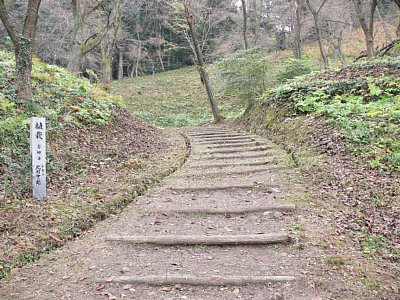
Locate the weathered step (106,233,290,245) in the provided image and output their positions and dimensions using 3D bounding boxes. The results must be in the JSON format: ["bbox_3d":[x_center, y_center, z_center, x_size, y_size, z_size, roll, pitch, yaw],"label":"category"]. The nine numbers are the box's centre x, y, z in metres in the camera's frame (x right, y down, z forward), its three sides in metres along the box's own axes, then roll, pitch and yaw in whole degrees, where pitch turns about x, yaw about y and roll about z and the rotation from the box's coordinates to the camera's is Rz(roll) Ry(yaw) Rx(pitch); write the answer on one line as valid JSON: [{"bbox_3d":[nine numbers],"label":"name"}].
[{"bbox_3d":[-0.014,0.847,3.870,1.761,0.100,0.110,0,5,0],"label":"weathered step"}]

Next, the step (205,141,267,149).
[{"bbox_3d":[0.810,-0.121,9.050,1.484,0.090,0.120,-4,6,-16],"label":"step"}]

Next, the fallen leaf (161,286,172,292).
[{"bbox_3d":[-0.261,1.089,3.150,0.085,0.020,0.065,0,5,0],"label":"fallen leaf"}]

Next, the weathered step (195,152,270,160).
[{"bbox_3d":[0.703,0.150,8.730,1.676,0.100,0.130,-3,4,-13],"label":"weathered step"}]

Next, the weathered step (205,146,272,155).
[{"bbox_3d":[0.807,0.010,8.300,1.495,0.090,0.120,-4,6,-16],"label":"weathered step"}]

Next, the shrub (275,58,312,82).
[{"bbox_3d":[3.739,-3.106,16.000,1.450,1.050,1.300,0,3,0],"label":"shrub"}]

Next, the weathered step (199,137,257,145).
[{"bbox_3d":[0.696,-0.245,10.400,1.530,0.090,0.130,-4,6,-16],"label":"weathered step"}]

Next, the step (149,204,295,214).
[{"bbox_3d":[0.283,0.676,4.600,1.680,0.090,0.110,-1,5,-6],"label":"step"}]

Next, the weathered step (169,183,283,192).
[{"bbox_3d":[0.384,0.581,6.130,1.710,0.100,0.130,-1,3,-6],"label":"weathered step"}]

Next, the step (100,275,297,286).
[{"bbox_3d":[-0.016,1.144,3.529,1.718,0.100,0.130,0,3,-1],"label":"step"}]

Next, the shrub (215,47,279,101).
[{"bbox_3d":[1.586,-2.420,13.500,2.200,1.900,2.000,0,3,0],"label":"shrub"}]

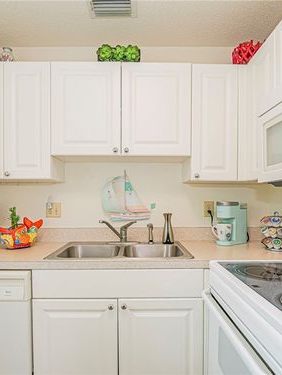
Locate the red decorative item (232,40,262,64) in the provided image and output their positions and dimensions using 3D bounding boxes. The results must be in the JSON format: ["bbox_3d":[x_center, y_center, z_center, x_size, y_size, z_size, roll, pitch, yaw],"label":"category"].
[{"bbox_3d":[0.762,-0.918,1.651,0.230,0.225,0.230,0,-1,-1],"label":"red decorative item"}]

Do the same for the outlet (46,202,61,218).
[{"bbox_3d":[-0.682,0.177,1.799,0.116,0.117,0.012,0,-1,-1],"label":"outlet"}]

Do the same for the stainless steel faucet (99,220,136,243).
[{"bbox_3d":[-0.169,0.319,1.633,0.250,0.165,0.110,1,-1,-42],"label":"stainless steel faucet"}]

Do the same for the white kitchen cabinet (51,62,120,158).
[{"bbox_3d":[-0.356,-0.503,1.663,0.457,0.610,0.318,0,-1,-1],"label":"white kitchen cabinet"}]

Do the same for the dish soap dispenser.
[{"bbox_3d":[0.192,0.292,1.687,0.083,0.225,0.083,0,-1,-1],"label":"dish soap dispenser"}]

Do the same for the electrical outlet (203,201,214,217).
[{"bbox_3d":[0.536,0.172,1.814,0.077,0.119,0.010,0,-1,-1],"label":"electrical outlet"}]

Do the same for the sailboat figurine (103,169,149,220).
[{"bbox_3d":[-0.116,0.066,1.801,0.375,0.400,0.030,0,-1,-1],"label":"sailboat figurine"}]

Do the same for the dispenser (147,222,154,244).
[{"bbox_3d":[0.072,0.323,1.670,0.045,0.155,0.055,0,-1,20],"label":"dispenser"}]

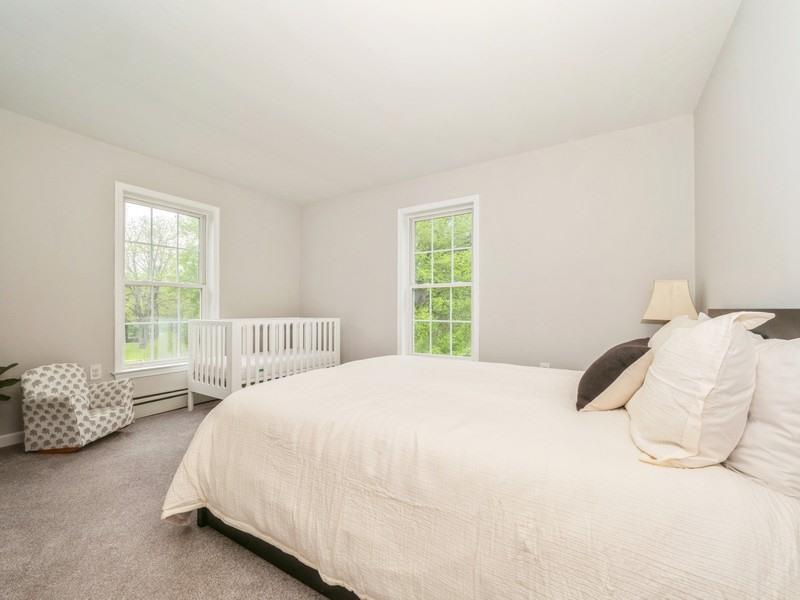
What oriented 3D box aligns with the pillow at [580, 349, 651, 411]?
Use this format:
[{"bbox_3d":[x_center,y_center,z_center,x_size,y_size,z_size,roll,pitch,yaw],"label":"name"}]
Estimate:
[{"bbox_3d":[0.924,0.309,1.390,0.162,0.404,0.424,47,23,24],"label":"pillow"}]

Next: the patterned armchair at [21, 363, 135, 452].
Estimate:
[{"bbox_3d":[-2.387,0.777,2.450,0.424,0.596,0.444,0,-1,1],"label":"patterned armchair"}]

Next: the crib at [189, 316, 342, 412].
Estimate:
[{"bbox_3d":[-1.390,0.642,3.524,0.758,0.894,1.343,0,-1,33],"label":"crib"}]

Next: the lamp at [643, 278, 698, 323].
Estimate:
[{"bbox_3d":[1.772,0.153,2.126,0.278,0.586,0.278,0,-1,33],"label":"lamp"}]

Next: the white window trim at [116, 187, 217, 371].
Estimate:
[{"bbox_3d":[-2.322,-0.193,3.300,0.121,1.737,0.934,0,-1,33],"label":"white window trim"}]

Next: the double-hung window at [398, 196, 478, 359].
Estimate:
[{"bbox_3d":[0.400,-0.185,3.512,0.934,1.737,0.121,0,-1,33],"label":"double-hung window"}]

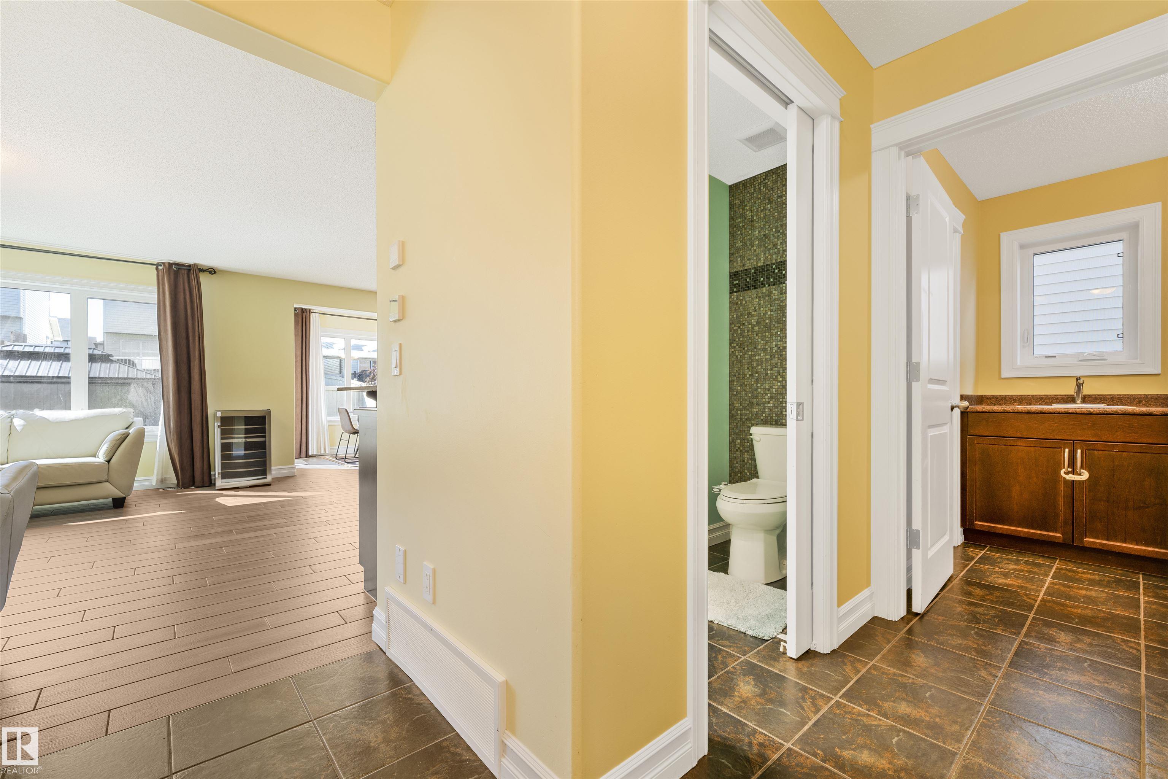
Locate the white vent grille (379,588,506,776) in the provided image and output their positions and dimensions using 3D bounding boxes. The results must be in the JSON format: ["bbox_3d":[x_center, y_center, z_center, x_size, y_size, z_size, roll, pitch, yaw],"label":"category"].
[{"bbox_3d":[-0.473,0.864,1.438,0.024,0.250,0.790,1,-1,-43],"label":"white vent grille"}]

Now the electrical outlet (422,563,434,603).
[{"bbox_3d":[-0.507,0.636,1.493,0.008,0.117,0.076,1,-1,-43],"label":"electrical outlet"}]

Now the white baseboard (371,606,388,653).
[{"bbox_3d":[-0.783,0.922,1.761,0.022,0.143,0.145,1,-1,-43],"label":"white baseboard"}]

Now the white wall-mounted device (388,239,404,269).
[{"bbox_3d":[-0.688,-0.491,1.669,0.020,0.088,0.080,1,-1,-43],"label":"white wall-mounted device"}]

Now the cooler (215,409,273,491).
[{"bbox_3d":[-3.765,0.630,5.016,0.485,0.825,0.490,1,-1,-40],"label":"cooler"}]

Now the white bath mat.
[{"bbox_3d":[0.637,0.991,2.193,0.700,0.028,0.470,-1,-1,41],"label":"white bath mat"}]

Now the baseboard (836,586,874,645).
[{"bbox_3d":[1.121,0.927,1.879,0.390,0.145,0.020,1,-1,-41],"label":"baseboard"}]

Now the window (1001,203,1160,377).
[{"bbox_3d":[3.315,-0.615,3.072,0.090,1.045,0.717,1,-1,-42],"label":"window"}]

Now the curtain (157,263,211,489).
[{"bbox_3d":[-4.221,-0.142,4.799,0.461,2.350,0.120,1,-1,-40],"label":"curtain"}]

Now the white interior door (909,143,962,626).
[{"bbox_3d":[1.746,-0.021,2.259,0.720,2.025,0.037,1,-1,-42],"label":"white interior door"}]

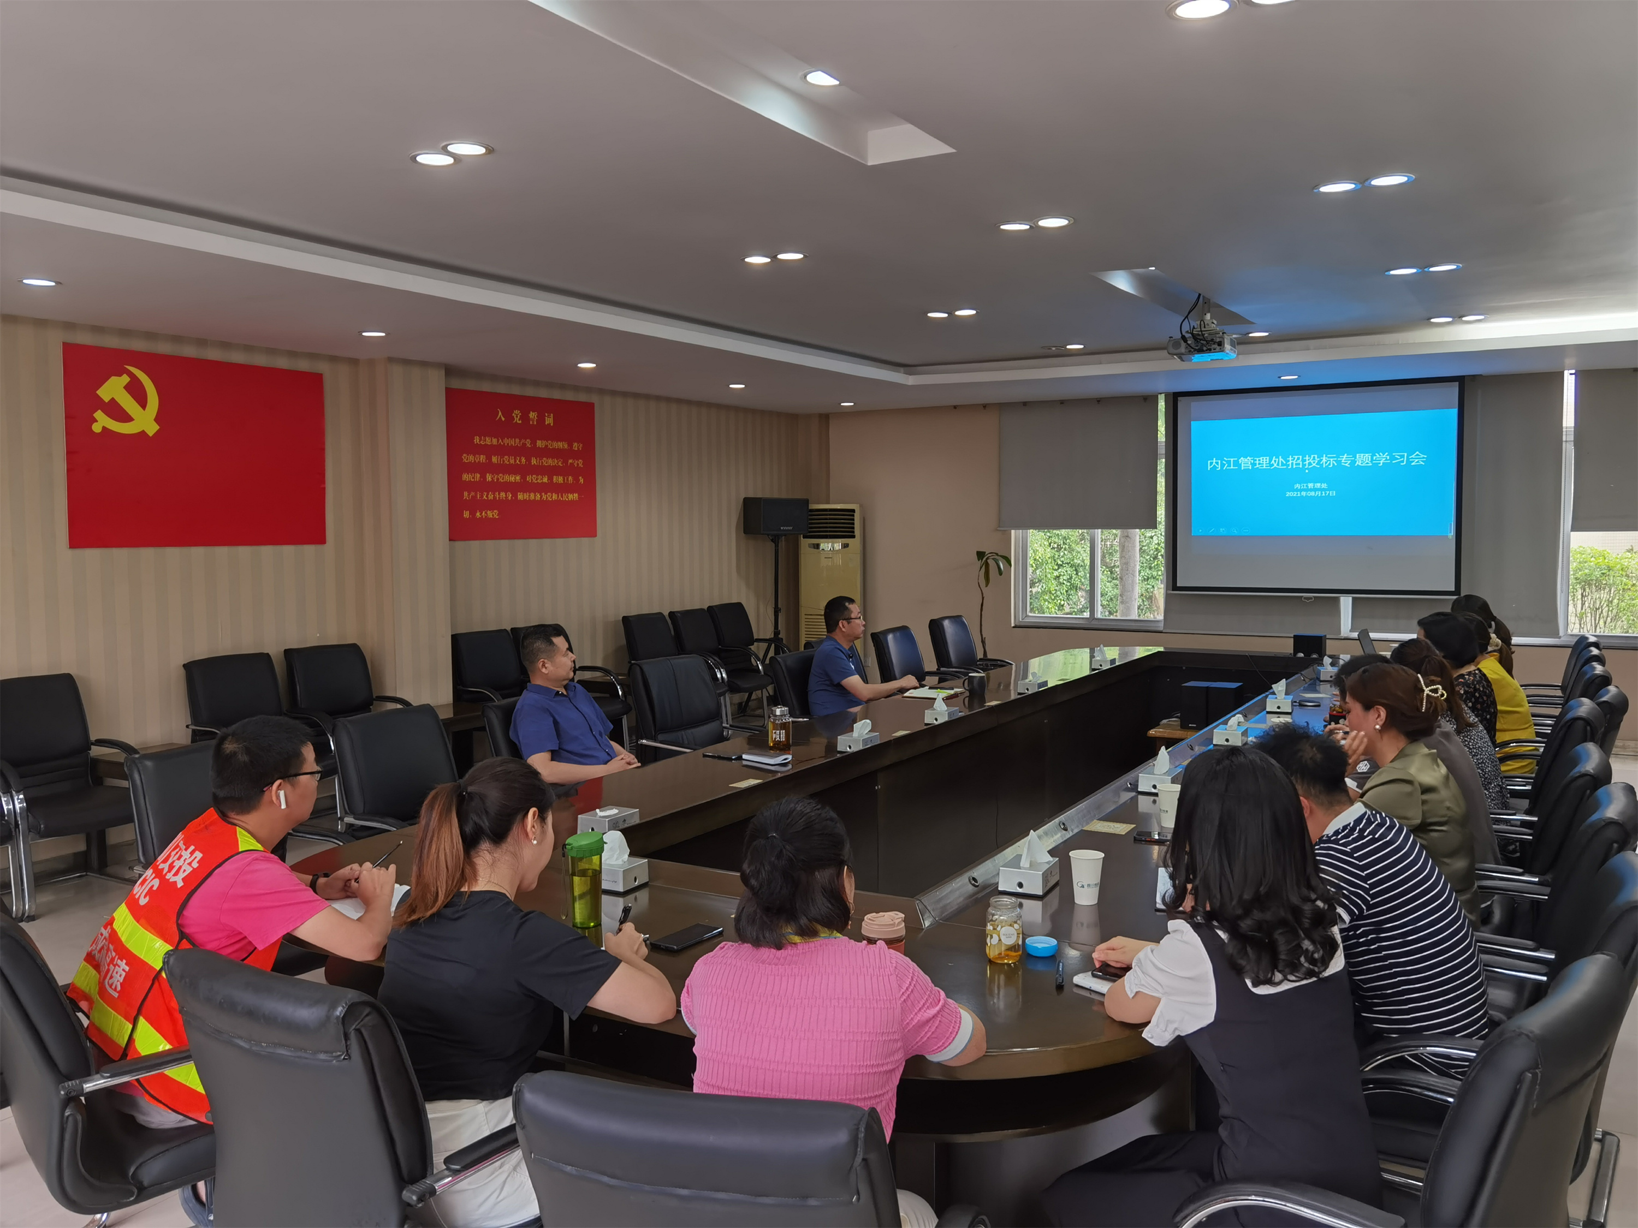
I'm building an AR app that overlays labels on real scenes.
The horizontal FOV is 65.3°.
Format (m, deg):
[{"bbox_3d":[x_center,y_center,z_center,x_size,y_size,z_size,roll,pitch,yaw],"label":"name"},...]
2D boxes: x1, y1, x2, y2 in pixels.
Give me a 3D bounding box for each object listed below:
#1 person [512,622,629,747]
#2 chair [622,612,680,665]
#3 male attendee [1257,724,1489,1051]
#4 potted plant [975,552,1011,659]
[{"bbox_3d":[-0.839,0.677,4.896,0.880,1.250,0.550,2,5,26],"label":"person"},{"bbox_3d":[-1.146,0.500,9.266,0.620,0.970,0.580,2,5,31],"label":"chair"},{"bbox_3d":[1.101,0.836,2.980,0.520,1.180,0.800,-4,5,-39],"label":"male attendee"},{"bbox_3d":[1.384,0.177,10.269,0.290,1.400,0.290,2,5,31],"label":"potted plant"}]

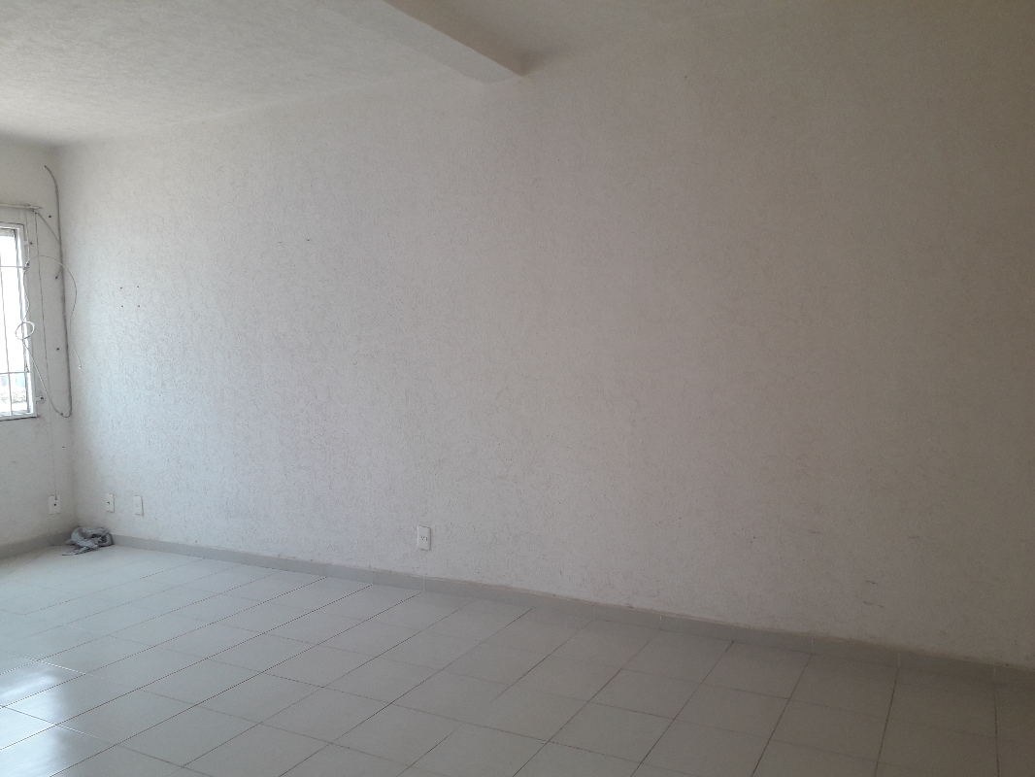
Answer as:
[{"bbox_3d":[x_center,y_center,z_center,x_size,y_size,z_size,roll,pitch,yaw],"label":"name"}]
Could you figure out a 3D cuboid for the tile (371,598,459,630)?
[{"bbox_3d":[-0.469,1.031,3.665,0.300,0.010,0.300,1,4,28],"label":"tile"}]

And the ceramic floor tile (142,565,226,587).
[{"bbox_3d":[-1.883,1.063,4.564,0.313,0.010,0.313,1,4,28],"label":"ceramic floor tile"}]

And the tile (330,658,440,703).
[{"bbox_3d":[-0.513,1.118,3.096,0.314,0.010,0.314,1,4,28],"label":"tile"}]

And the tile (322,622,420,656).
[{"bbox_3d":[-0.645,1.097,3.533,0.313,0.010,0.313,1,4,28],"label":"tile"}]

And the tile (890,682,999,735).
[{"bbox_3d":[1.400,1.055,2.660,0.302,0.009,0.302,1,4,28],"label":"tile"}]

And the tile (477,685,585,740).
[{"bbox_3d":[0.040,1.123,2.798,0.314,0.010,0.314,1,4,28],"label":"tile"}]

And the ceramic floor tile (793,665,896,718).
[{"bbox_3d":[1.171,1.092,2.909,0.314,0.010,0.314,1,4,28],"label":"ceramic floor tile"}]

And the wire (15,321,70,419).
[{"bbox_3d":[-3.100,-0.127,5.300,0.047,0.651,0.307,1,4,28],"label":"wire"}]

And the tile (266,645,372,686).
[{"bbox_3d":[-0.767,1.078,3.141,0.302,0.009,0.302,1,4,28],"label":"tile"}]

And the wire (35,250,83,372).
[{"bbox_3d":[-3.051,-0.491,5.300,0.126,0.749,0.212,1,4,28],"label":"wire"}]

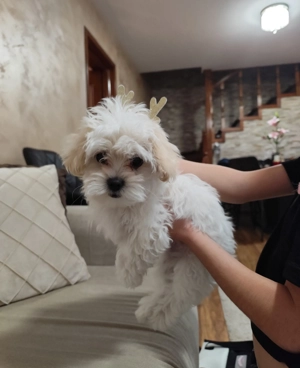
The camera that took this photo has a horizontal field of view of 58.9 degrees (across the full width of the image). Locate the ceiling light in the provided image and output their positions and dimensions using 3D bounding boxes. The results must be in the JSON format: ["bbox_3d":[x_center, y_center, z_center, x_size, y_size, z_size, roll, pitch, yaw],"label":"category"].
[{"bbox_3d":[1.398,-1.847,2.974,0.285,0.170,0.285,-1,3,10],"label":"ceiling light"}]

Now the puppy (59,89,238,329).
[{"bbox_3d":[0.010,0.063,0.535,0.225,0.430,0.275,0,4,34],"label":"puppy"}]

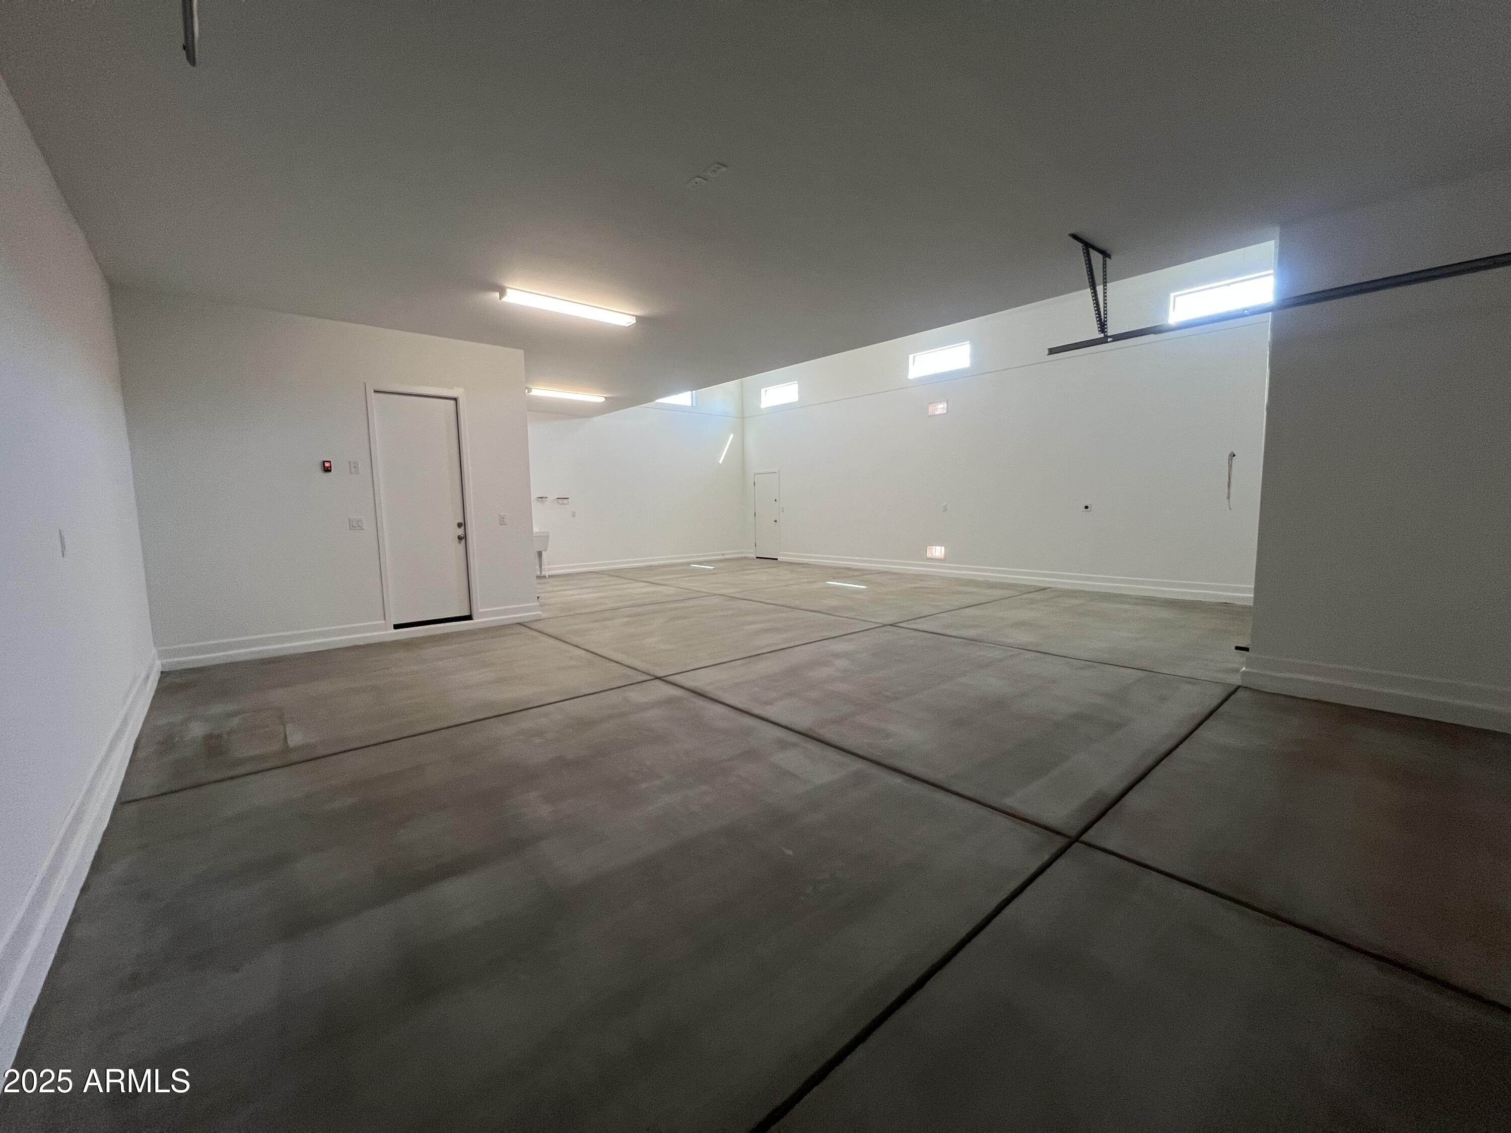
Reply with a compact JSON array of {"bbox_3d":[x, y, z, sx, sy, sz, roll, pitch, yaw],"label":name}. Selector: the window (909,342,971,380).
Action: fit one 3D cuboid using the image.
[{"bbox_3d":[3.350,-3.726,10.312,0.100,0.434,1.203,-6,8,-42],"label":"window"}]

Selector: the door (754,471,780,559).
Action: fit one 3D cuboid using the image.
[{"bbox_3d":[0.309,-1.244,13.918,0.060,2.131,0.841,-6,8,-42],"label":"door"}]

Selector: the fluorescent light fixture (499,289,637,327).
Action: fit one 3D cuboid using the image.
[{"bbox_3d":[-1.670,-2.373,5.231,1.220,0.070,0.170,-6,8,-42],"label":"fluorescent light fixture"}]

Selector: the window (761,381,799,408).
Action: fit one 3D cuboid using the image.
[{"bbox_3d":[0.598,-4.006,13.302,0.100,0.435,1.196,-6,8,-42],"label":"window"}]

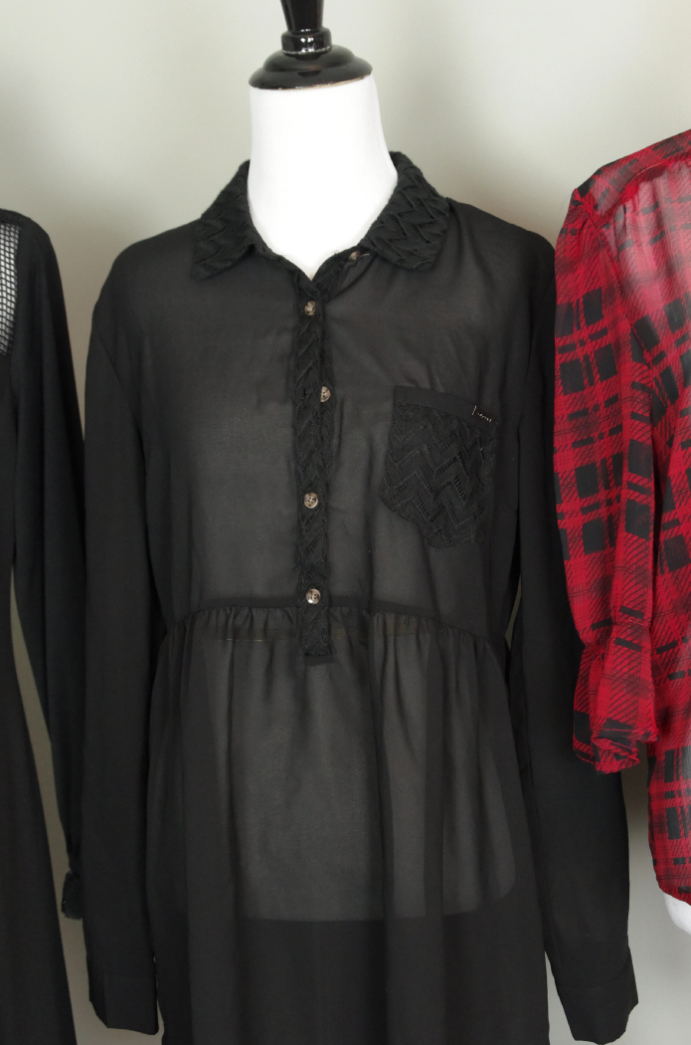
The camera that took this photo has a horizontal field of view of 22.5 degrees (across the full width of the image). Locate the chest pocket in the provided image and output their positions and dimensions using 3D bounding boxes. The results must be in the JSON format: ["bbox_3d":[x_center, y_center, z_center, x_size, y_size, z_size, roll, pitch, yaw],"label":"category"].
[{"bbox_3d":[0.074,-0.039,1.390,0.090,0.115,0.030,3,4,-10],"label":"chest pocket"}]

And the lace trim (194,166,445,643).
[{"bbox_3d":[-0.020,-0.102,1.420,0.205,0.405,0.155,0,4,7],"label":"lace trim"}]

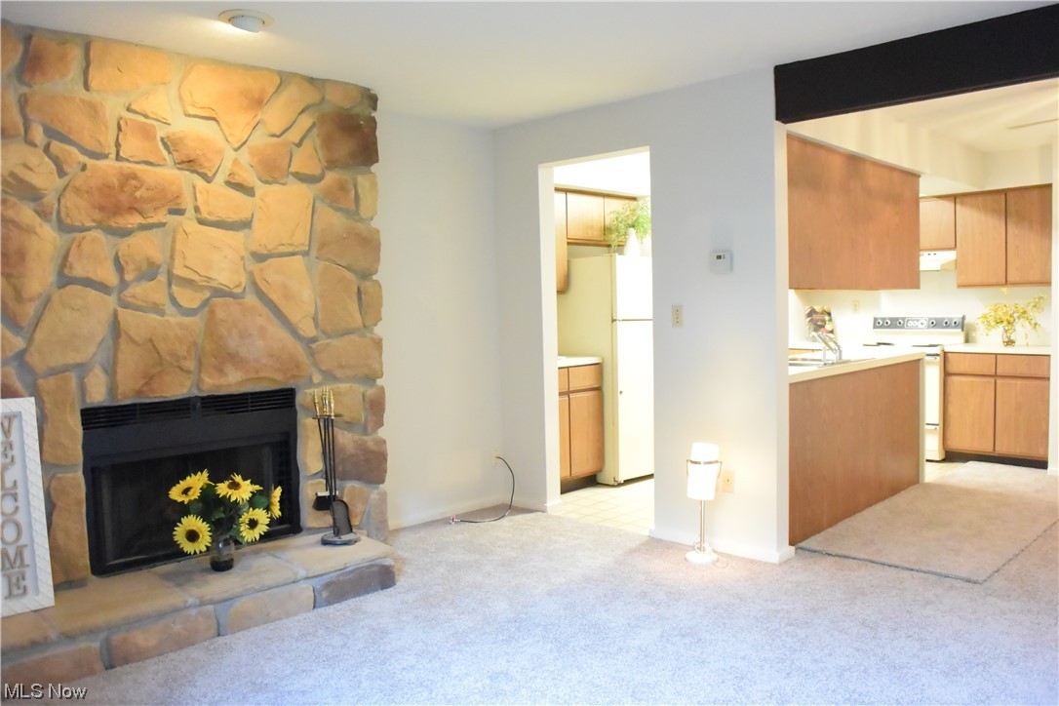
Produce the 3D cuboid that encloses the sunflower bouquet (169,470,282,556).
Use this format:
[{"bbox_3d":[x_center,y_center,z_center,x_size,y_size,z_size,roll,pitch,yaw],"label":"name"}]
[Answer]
[{"bbox_3d":[-1.364,0.724,3.577,0.460,0.385,0.380,-3,4,-31],"label":"sunflower bouquet"}]

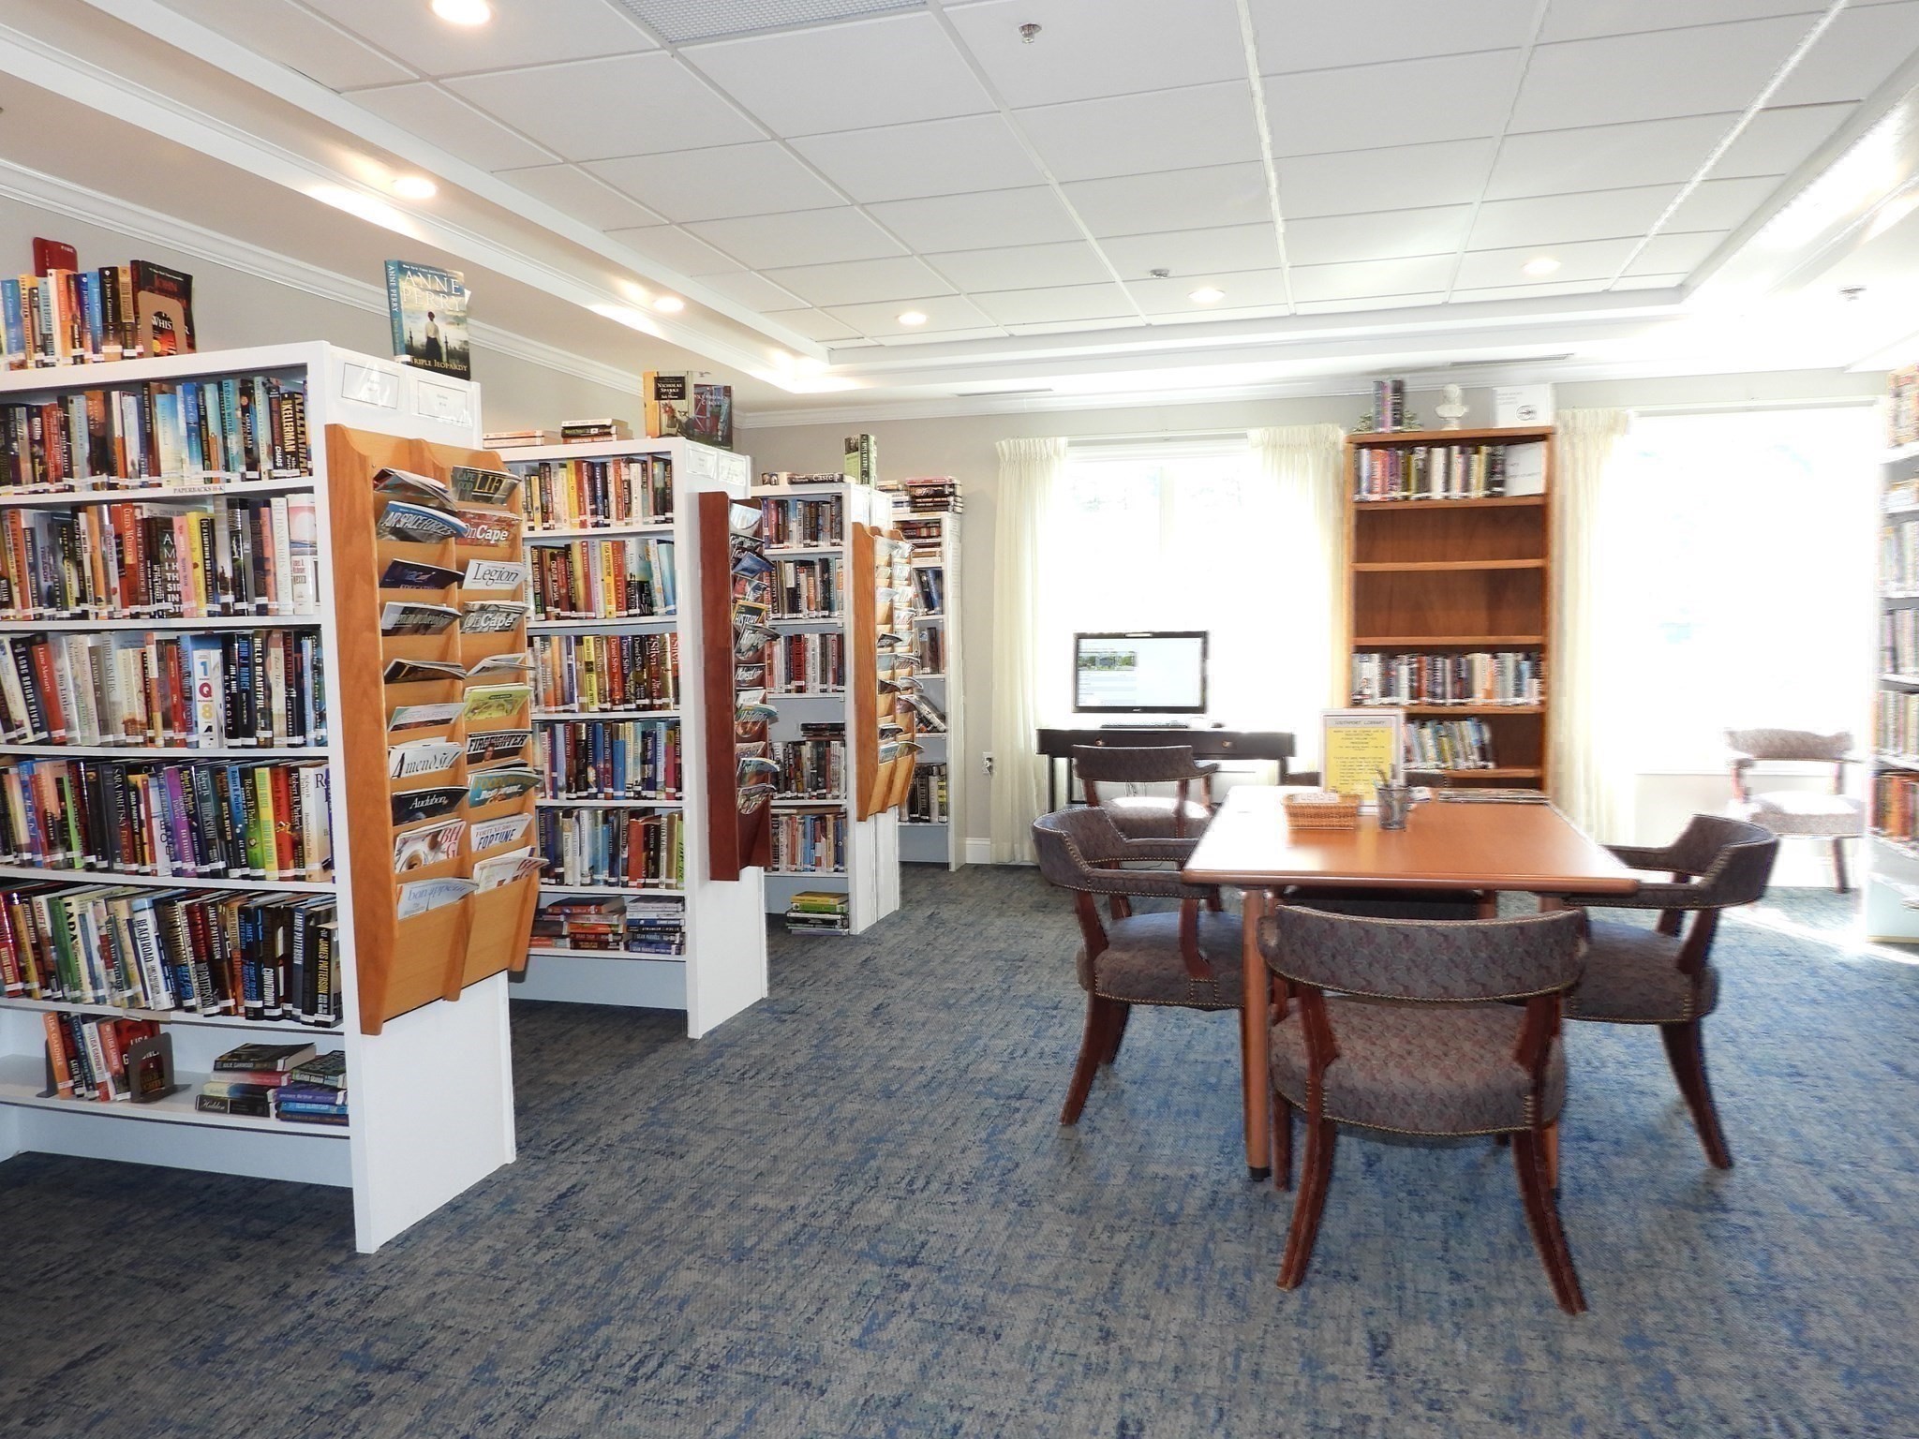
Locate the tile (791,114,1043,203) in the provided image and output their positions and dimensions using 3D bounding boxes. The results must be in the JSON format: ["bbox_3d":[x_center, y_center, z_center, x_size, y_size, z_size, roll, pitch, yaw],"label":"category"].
[{"bbox_3d":[-0.098,-1.557,3.702,0.597,0.020,0.597,0,5,16],"label":"tile"}]

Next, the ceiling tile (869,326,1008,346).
[{"bbox_3d":[-0.083,-1.740,6.014,0.605,0.030,0.208,0,5,16],"label":"ceiling tile"}]

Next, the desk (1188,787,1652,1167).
[{"bbox_3d":[1.117,0.641,3.447,0.910,0.742,1.390,0,5,16],"label":"desk"}]

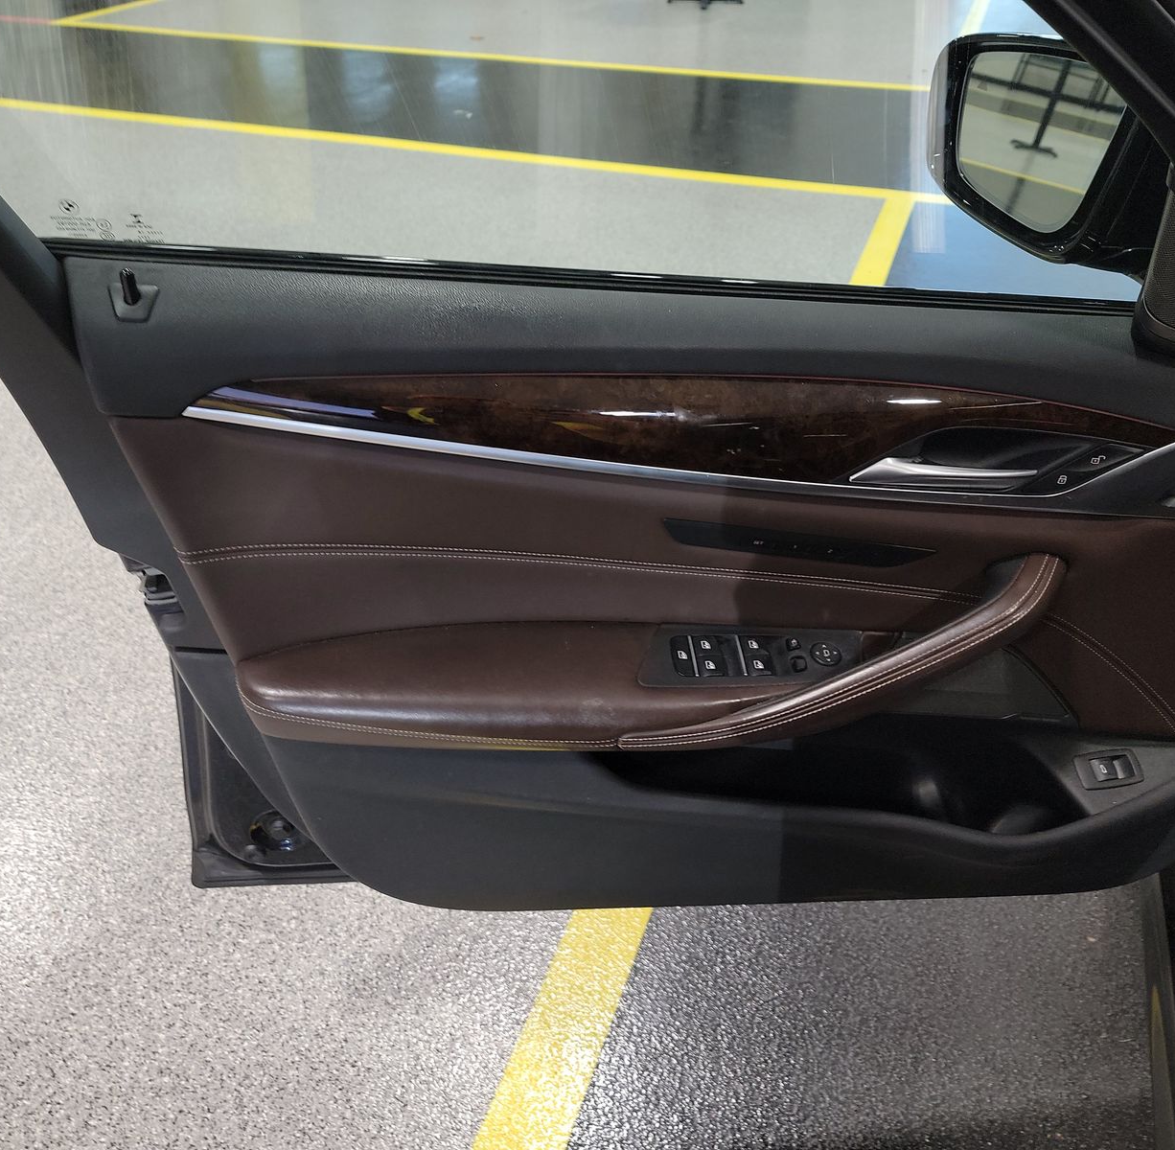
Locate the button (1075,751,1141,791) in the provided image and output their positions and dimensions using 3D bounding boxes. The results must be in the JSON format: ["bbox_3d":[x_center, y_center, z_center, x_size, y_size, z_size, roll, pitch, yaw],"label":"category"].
[{"bbox_3d":[0.449,0.169,0.917,0.048,0.013,0.030,-9,56,4],"label":"button"}]

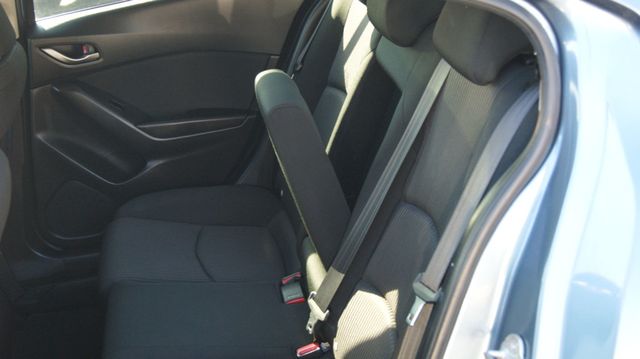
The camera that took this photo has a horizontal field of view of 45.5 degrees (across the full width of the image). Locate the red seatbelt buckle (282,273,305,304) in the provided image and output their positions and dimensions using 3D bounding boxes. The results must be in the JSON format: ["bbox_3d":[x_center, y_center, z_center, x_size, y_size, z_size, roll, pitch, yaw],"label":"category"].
[{"bbox_3d":[-0.067,0.269,1.880,0.051,0.046,0.078,-3,23,-7],"label":"red seatbelt buckle"}]

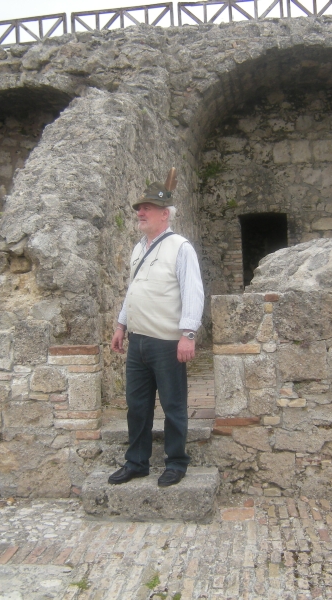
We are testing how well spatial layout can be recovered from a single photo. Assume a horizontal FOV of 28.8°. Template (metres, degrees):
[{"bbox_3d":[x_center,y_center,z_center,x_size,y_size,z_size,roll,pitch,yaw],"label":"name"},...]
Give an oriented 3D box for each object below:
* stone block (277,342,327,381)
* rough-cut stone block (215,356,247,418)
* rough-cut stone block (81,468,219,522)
[{"bbox_3d":[0.845,0.375,4.115,0.301,0.225,0.230,-2,3,4],"label":"stone block"},{"bbox_3d":[0.400,0.512,4.064,0.177,0.360,0.250,-1,3,4],"label":"rough-cut stone block"},{"bbox_3d":[-0.072,1.144,3.864,0.754,0.191,0.380,-1,3,5],"label":"rough-cut stone block"}]

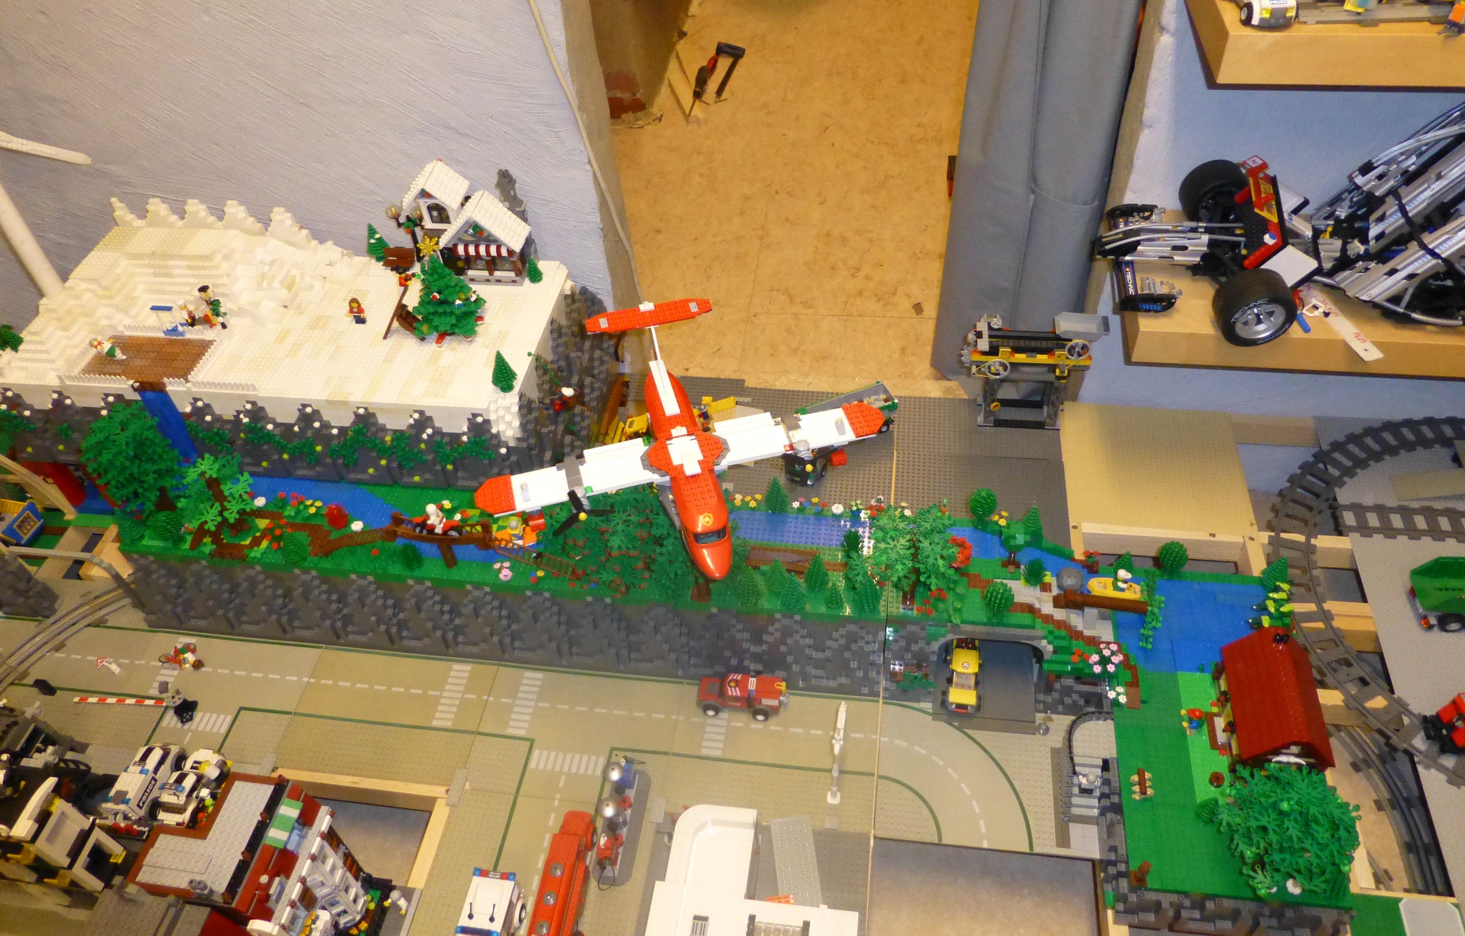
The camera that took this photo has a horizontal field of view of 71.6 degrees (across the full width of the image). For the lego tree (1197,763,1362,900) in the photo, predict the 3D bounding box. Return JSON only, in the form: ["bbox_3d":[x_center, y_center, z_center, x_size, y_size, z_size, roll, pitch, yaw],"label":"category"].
[{"bbox_3d":[0.560,0.377,1.037,0.126,0.132,0.126,4,48,8],"label":"lego tree"}]

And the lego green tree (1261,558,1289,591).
[{"bbox_3d":[0.701,0.134,1.300,0.032,0.061,0.032,4,48,8],"label":"lego green tree"}]

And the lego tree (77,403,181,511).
[{"bbox_3d":[-0.781,-0.002,1.334,0.125,0.175,0.125,4,47,7],"label":"lego tree"}]

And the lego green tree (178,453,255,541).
[{"bbox_3d":[-0.674,0.044,1.322,0.080,0.116,0.080,4,48,8],"label":"lego green tree"}]

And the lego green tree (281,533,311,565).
[{"bbox_3d":[-0.560,0.103,1.308,0.034,0.045,0.034,4,48,8],"label":"lego green tree"}]

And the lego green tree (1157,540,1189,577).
[{"bbox_3d":[0.573,0.119,1.322,0.035,0.060,0.035,4,48,8],"label":"lego green tree"}]

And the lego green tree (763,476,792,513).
[{"bbox_3d":[0.059,0.033,1.330,0.032,0.062,0.032,4,48,8],"label":"lego green tree"}]

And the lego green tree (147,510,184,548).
[{"bbox_3d":[-0.744,0.081,1.341,0.037,0.049,0.037,4,47,7],"label":"lego green tree"}]

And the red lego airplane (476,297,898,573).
[{"bbox_3d":[-0.056,-0.028,1.097,0.447,0.130,0.325,-12,50,-10],"label":"red lego airplane"}]

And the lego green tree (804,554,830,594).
[{"bbox_3d":[0.104,0.127,1.241,0.032,0.063,0.032,4,48,8],"label":"lego green tree"}]

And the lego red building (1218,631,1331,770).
[{"bbox_3d":[0.622,0.276,1.168,0.097,0.101,0.145,4,47,7],"label":"lego red building"}]

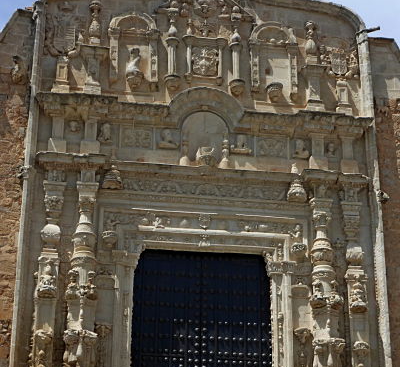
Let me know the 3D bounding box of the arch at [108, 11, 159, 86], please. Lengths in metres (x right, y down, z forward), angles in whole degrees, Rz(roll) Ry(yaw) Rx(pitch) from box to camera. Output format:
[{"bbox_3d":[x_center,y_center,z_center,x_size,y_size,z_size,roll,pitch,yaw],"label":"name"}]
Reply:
[{"bbox_3d":[-1.579,-3.201,25.906,1.160,1.800,0.330,4,-25,-8],"label":"arch"}]

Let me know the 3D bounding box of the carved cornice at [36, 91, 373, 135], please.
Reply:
[{"bbox_3d":[0.151,-1.525,25.866,8.060,0.420,0.550,4,-25,-8],"label":"carved cornice"}]

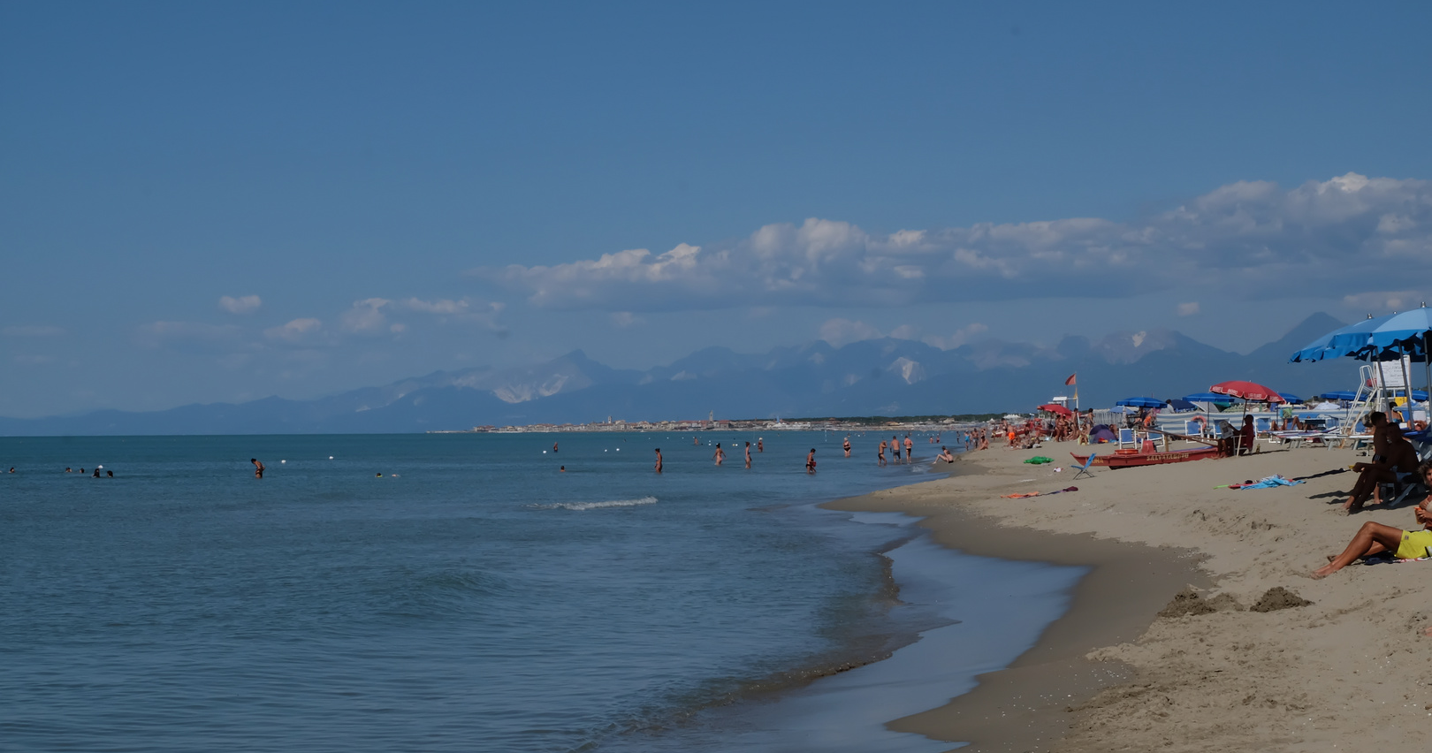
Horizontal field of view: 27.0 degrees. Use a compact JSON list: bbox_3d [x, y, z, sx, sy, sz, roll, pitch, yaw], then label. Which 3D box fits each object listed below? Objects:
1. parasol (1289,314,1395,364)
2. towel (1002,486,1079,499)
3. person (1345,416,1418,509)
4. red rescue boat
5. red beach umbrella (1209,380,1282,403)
[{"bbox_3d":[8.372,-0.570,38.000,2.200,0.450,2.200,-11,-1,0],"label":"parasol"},{"bbox_3d":[6.634,2.387,61.000,1.580,0.140,0.850,-5,1,0],"label":"towel"},{"bbox_3d":[8.256,1.104,37.000,0.880,1.120,0.550,0,-1,-12],"label":"person"},{"bbox_3d":[12.505,2.304,86.500,4.400,0.720,1.600,-3,0,3],"label":"red rescue boat"},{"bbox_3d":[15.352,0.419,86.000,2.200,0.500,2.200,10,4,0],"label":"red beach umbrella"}]

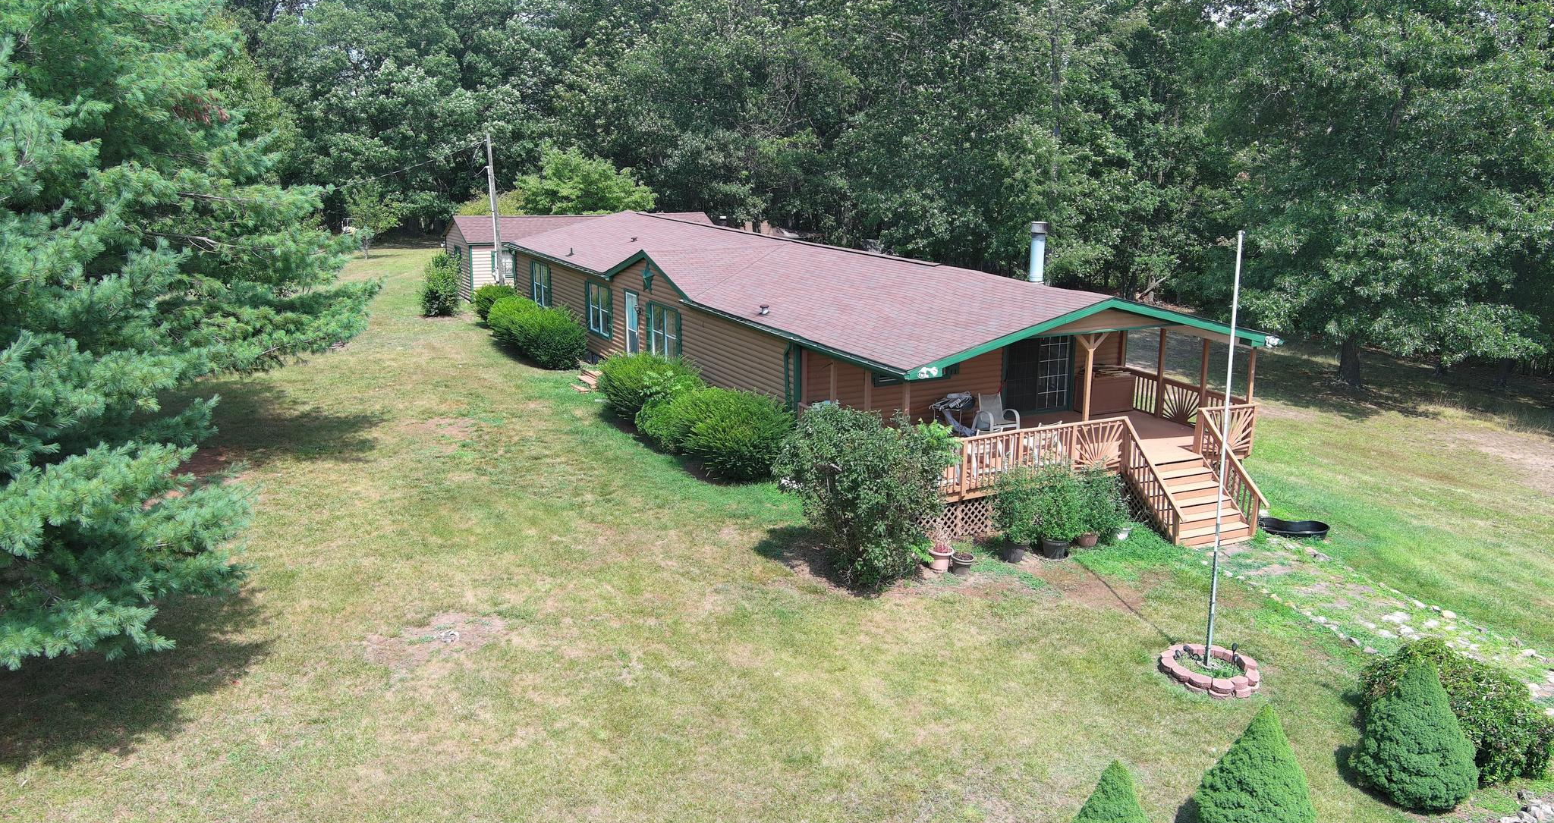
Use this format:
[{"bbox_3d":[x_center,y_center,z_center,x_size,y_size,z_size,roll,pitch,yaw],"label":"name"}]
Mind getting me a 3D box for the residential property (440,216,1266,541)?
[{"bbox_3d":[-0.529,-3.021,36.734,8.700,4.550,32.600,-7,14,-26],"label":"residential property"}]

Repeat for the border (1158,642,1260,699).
[{"bbox_3d":[6.009,3.596,17.430,1.345,0.238,1.345,0,13,0],"label":"border"}]

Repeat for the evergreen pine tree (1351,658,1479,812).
[{"bbox_3d":[7.321,3.593,14.269,1.318,1.654,1.318,-7,14,-26],"label":"evergreen pine tree"}]

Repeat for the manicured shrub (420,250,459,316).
[{"bbox_3d":[-13.036,-4.987,48.385,1.446,2.507,1.446,-7,14,-26],"label":"manicured shrub"}]

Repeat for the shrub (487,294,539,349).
[{"bbox_3d":[-8.925,-3.108,42.279,1.686,1.751,1.686,-7,14,-26],"label":"shrub"}]

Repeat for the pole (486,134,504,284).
[{"bbox_3d":[-10.428,-6.867,46.706,0.280,6.870,0.280,-9,15,-25],"label":"pole"}]

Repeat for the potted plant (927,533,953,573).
[{"bbox_3d":[2.780,2.415,21.408,0.433,0.623,0.433,0,13,0],"label":"potted plant"}]

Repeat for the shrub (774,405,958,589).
[{"bbox_3d":[1.460,1.378,20.812,3.025,2.867,3.025,0,13,0],"label":"shrub"}]

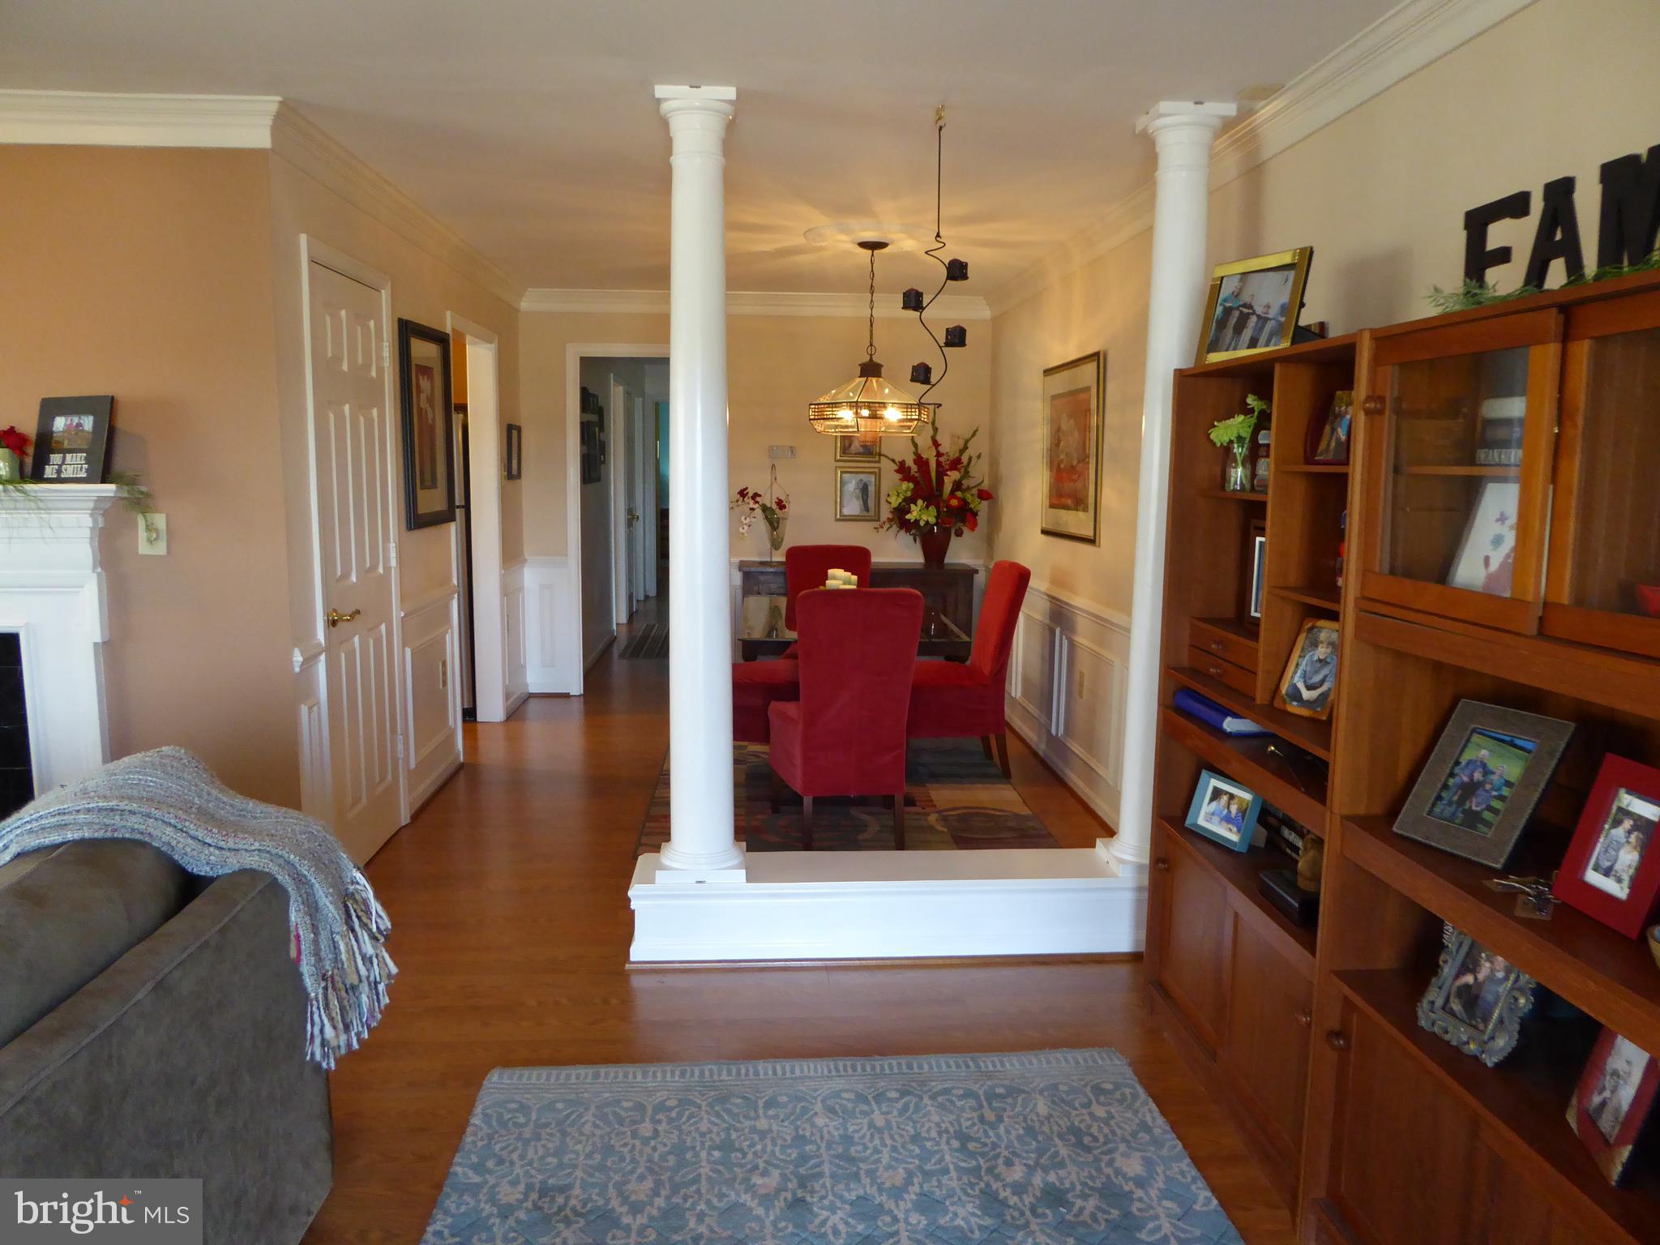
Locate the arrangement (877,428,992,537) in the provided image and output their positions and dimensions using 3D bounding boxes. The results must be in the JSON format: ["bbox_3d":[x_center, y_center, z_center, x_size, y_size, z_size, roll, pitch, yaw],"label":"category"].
[{"bbox_3d":[0.624,-0.842,7.130,0.660,0.650,0.450,0,8,-4],"label":"arrangement"}]

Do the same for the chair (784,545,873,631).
[{"bbox_3d":[-0.008,0.120,6.263,0.470,0.980,0.640,0,8,-4],"label":"chair"}]

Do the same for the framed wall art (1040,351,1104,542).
[{"bbox_3d":[1.087,-0.775,5.404,0.035,0.790,0.890,0,8,-4],"label":"framed wall art"}]

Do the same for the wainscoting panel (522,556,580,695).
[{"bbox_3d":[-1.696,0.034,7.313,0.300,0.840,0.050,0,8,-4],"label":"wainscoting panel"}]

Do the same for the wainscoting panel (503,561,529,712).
[{"bbox_3d":[-1.802,0.080,6.958,0.050,0.840,0.720,0,8,-4],"label":"wainscoting panel"}]

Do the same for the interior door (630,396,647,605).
[{"bbox_3d":[-1.882,-1.162,11.690,0.060,2.040,0.800,0,8,-4],"label":"interior door"}]

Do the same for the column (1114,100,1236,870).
[{"bbox_3d":[0.997,-0.352,3.551,0.255,2.200,0.255,0,8,-4],"label":"column"}]

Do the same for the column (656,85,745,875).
[{"bbox_3d":[-0.372,-0.359,3.446,0.260,2.210,0.260,0,8,-4],"label":"column"}]

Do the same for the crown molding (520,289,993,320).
[{"bbox_3d":[-0.426,-1.901,7.151,2.810,0.126,0.085,0,8,-4],"label":"crown molding"}]

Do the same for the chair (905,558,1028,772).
[{"bbox_3d":[0.560,0.211,5.625,0.640,0.980,0.470,0,8,-4],"label":"chair"}]

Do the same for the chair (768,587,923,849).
[{"bbox_3d":[0.065,0.333,4.655,0.540,1.000,0.630,0,8,-7],"label":"chair"}]

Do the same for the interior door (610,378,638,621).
[{"bbox_3d":[-1.821,-0.989,10.465,0.080,2.040,0.850,0,8,-4],"label":"interior door"}]

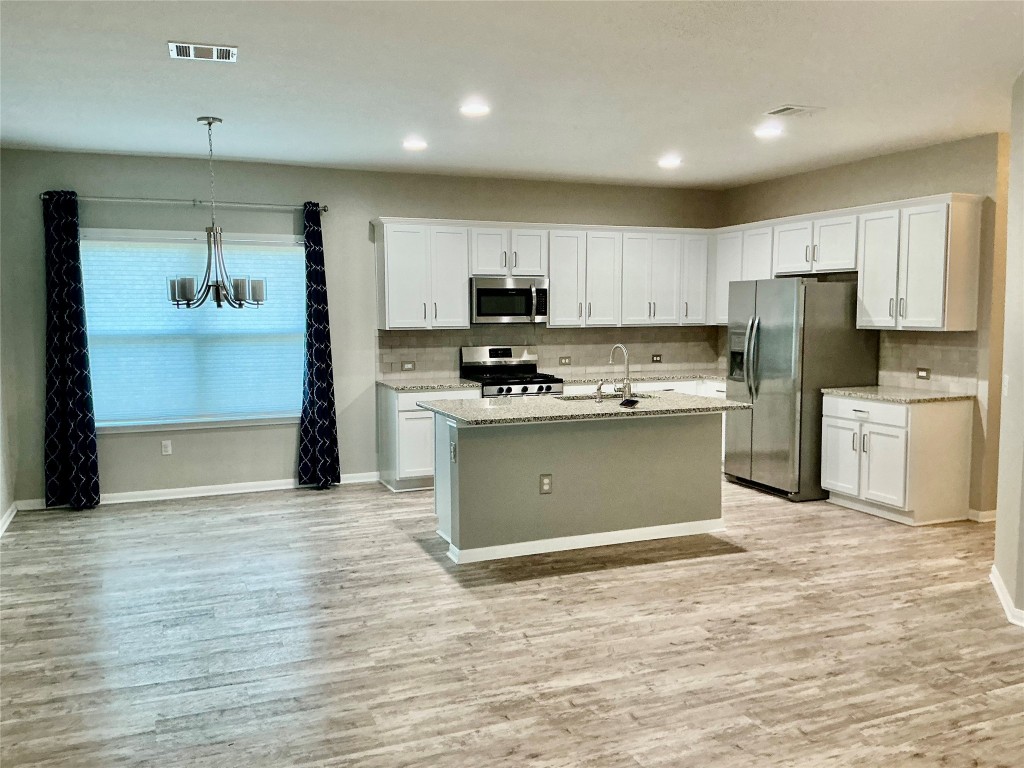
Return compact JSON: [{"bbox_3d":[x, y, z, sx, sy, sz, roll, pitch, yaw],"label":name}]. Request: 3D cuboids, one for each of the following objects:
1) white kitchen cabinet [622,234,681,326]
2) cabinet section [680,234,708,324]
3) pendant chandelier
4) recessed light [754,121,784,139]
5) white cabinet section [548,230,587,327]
[{"bbox_3d":[1.324,-1.030,8.282,0.678,0.903,0.335,-2,5,-22],"label":"white kitchen cabinet"},{"bbox_3d":[1.768,-1.052,8.430,0.320,0.903,0.335,-3,6,-22],"label":"cabinet section"},{"bbox_3d":[-1.919,-1.097,5.323,0.630,1.178,0.630,-2,5,-22],"label":"pendant chandelier"},{"bbox_3d":[1.761,-1.733,5.663,0.180,0.030,0.180,-2,5,-22],"label":"recessed light"},{"bbox_3d":[0.459,-0.995,7.911,0.390,0.903,0.335,-3,6,-22],"label":"white cabinet section"}]

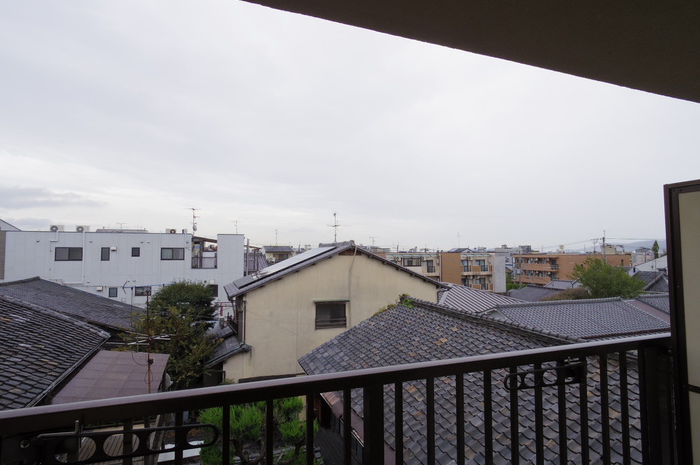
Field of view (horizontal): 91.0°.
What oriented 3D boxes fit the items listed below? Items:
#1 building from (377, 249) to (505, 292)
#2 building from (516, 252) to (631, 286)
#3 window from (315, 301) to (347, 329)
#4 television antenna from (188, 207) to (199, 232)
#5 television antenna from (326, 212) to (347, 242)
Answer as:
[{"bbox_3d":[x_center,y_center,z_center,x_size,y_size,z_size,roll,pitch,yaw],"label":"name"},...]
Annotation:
[{"bbox_3d":[12.545,7.437,54.689,21.954,8.200,9.500,1,-3,-17],"label":"building"},{"bbox_3d":[52.652,9.217,82.092,21.332,8.000,13.093,1,-3,-16],"label":"building"},{"bbox_3d":[-0.818,3.701,15.200,1.390,1.200,0.200,1,-3,-20],"label":"window"},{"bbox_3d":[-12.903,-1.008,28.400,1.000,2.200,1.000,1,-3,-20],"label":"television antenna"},{"bbox_3d":[-0.658,-0.228,17.400,1.150,1.500,1.000,1,-3,-20],"label":"television antenna"}]

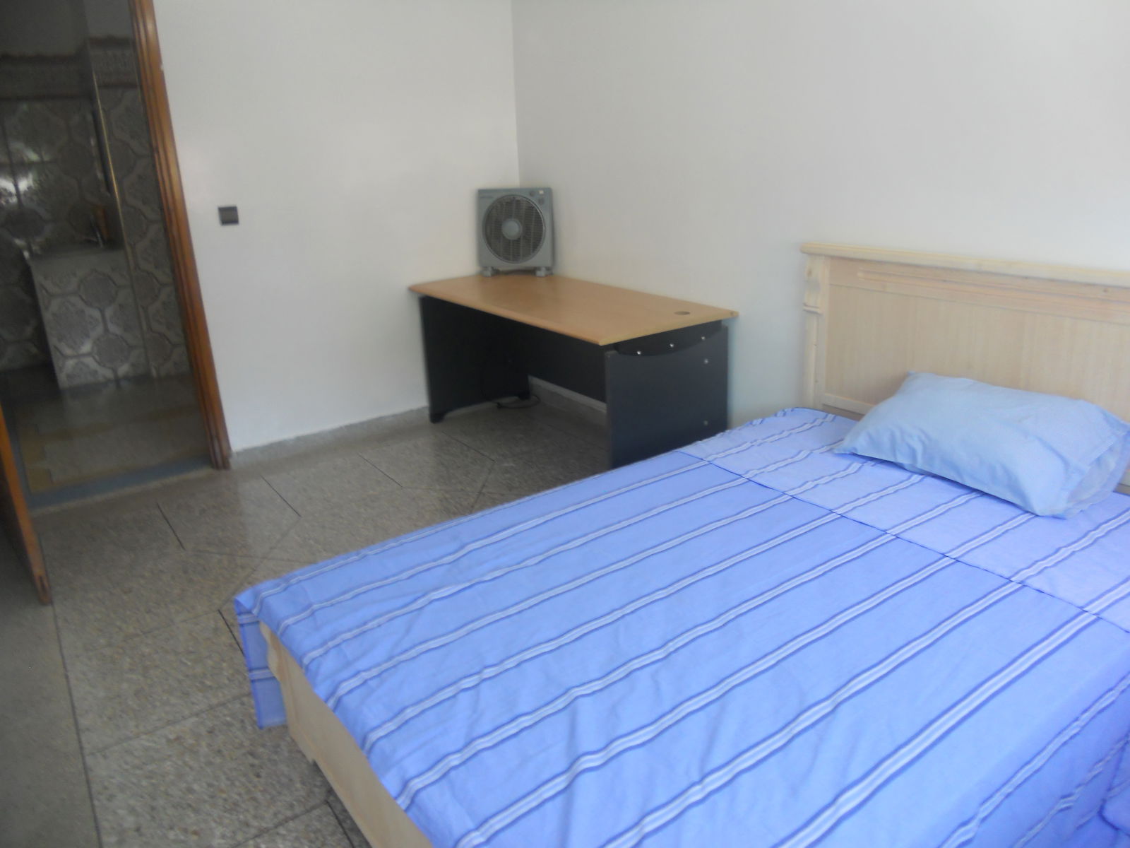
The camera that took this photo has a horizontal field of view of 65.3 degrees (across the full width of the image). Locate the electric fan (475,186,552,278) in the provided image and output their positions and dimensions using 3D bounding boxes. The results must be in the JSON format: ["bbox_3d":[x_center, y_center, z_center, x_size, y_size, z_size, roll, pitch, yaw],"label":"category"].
[{"bbox_3d":[-0.244,-0.991,4.548,0.400,0.445,0.140,2,19,13],"label":"electric fan"}]

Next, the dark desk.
[{"bbox_3d":[-0.035,-0.229,4.135,0.699,0.747,1.626,-15,22,-32],"label":"dark desk"}]

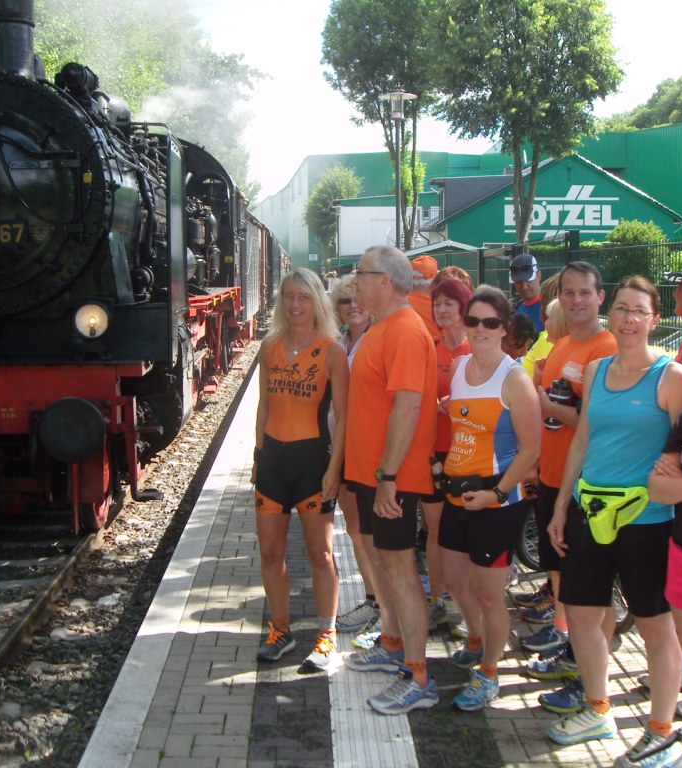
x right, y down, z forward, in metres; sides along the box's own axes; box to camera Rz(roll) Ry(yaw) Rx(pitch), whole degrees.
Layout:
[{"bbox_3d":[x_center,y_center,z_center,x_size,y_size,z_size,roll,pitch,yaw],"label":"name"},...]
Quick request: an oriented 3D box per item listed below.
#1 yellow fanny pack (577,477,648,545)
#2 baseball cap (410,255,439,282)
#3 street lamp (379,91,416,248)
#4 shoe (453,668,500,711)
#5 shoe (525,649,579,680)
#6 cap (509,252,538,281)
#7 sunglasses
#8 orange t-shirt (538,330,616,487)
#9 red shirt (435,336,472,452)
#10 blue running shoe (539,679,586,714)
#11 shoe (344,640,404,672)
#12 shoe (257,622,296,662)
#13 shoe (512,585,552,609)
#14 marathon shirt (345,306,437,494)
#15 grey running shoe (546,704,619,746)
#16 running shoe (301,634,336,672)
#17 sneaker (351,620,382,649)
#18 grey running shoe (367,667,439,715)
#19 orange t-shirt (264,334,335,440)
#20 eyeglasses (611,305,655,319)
[{"bbox_3d":[0.943,0.443,3.800,0.260,0.220,0.100,3,7,26],"label":"yellow fanny pack"},{"bbox_3d":[0.519,-0.706,6.628,0.175,0.150,0.260,5,8,37],"label":"baseball cap"},{"bbox_3d":[0.859,-2.269,16.735,0.580,4.400,0.580,0,6,0],"label":"street lamp"},{"bbox_3d":[0.553,1.211,4.399,0.100,0.110,0.265,6,9,45],"label":"shoe"},{"bbox_3d":[0.928,1.184,4.632,0.280,0.110,0.100,-1,6,-3],"label":"shoe"},{"bbox_3d":[1.186,-0.754,7.111,0.180,0.145,0.260,2,21,25],"label":"cap"},{"bbox_3d":[0.568,-0.239,4.330,0.150,0.050,0.145,3,7,30],"label":"sunglasses"},{"bbox_3d":[1.044,0.110,4.729,0.280,0.690,0.480,-5,8,-40],"label":"orange t-shirt"},{"bbox_3d":[0.508,0.049,5.120,0.460,0.560,0.260,2,6,17],"label":"red shirt"},{"bbox_3d":[0.920,1.232,4.394,0.295,0.120,0.110,-3,7,-28],"label":"blue running shoe"},{"bbox_3d":[0.160,1.178,4.737,0.300,0.120,0.110,1,6,5],"label":"shoe"},{"bbox_3d":[-0.289,1.154,4.891,0.100,0.115,0.270,3,7,27],"label":"shoe"},{"bbox_3d":[1.028,1.079,5.607,0.275,0.110,0.100,-1,6,-5],"label":"shoe"},{"bbox_3d":[0.204,0.067,4.412,0.320,0.740,0.480,-2,6,-19],"label":"marathon shirt"},{"bbox_3d":[0.904,1.246,4.051,0.265,0.115,0.100,-2,6,-18],"label":"grey running shoe"},{"bbox_3d":[-0.098,1.170,4.786,0.100,0.115,0.270,2,7,21],"label":"running shoe"},{"bbox_3d":[0.168,1.145,5.050,0.270,0.110,0.100,-2,6,-14],"label":"sneaker"},{"bbox_3d":[0.251,1.222,4.347,0.300,0.120,0.110,-3,7,-25],"label":"grey running shoe"},{"bbox_3d":[-0.183,0.024,4.719,0.320,0.470,0.220,1,6,17],"label":"orange t-shirt"},{"bbox_3d":[1.032,-0.254,3.796,0.138,0.042,0.140,10,7,29],"label":"eyeglasses"}]

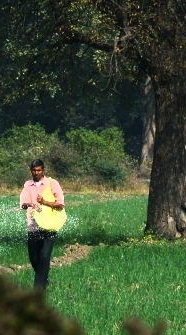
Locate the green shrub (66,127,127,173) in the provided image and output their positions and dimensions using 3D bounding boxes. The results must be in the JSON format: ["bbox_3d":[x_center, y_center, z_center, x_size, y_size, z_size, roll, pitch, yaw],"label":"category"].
[{"bbox_3d":[0.126,-0.578,115.000,2.250,1.850,1.800,0,0,0],"label":"green shrub"}]

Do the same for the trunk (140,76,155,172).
[{"bbox_3d":[2.087,-1.647,122.000,0.580,3.800,0.550,0,0,0],"label":"trunk"}]

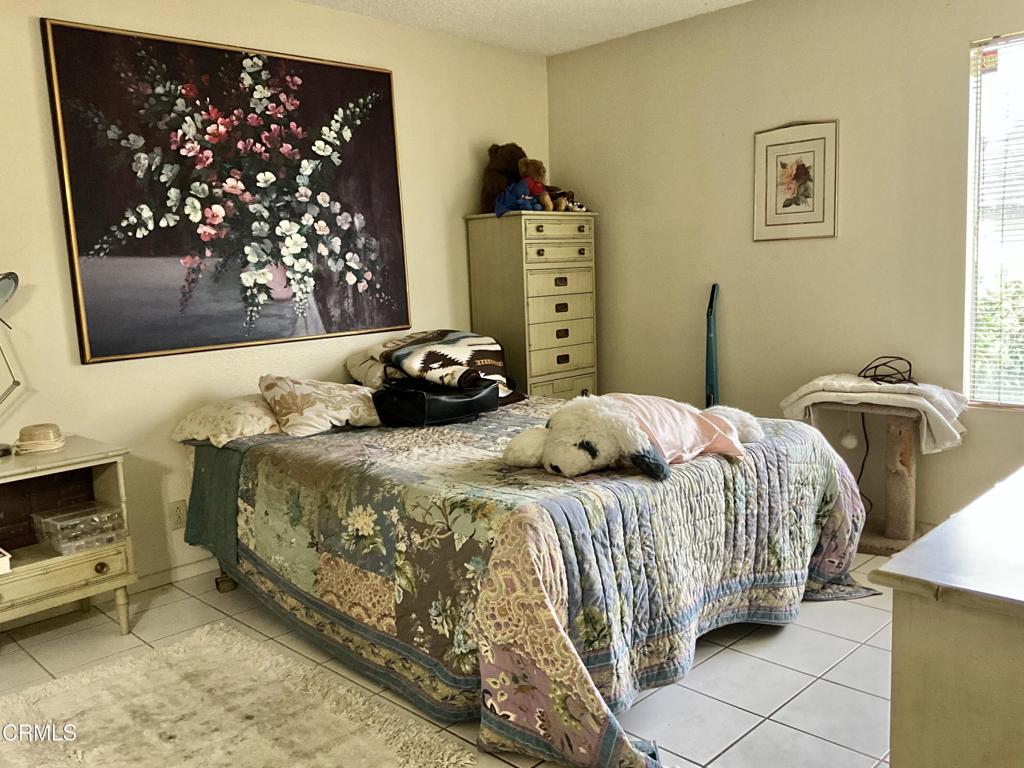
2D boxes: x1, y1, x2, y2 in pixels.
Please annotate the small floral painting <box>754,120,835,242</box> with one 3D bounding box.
[{"bbox_3d":[1.305,-0.929,3.989,0.406,0.510,0.020,5,11,44],"label":"small floral painting"}]

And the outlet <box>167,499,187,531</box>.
[{"bbox_3d":[-1.385,0.548,3.563,0.008,0.117,0.076,5,11,44],"label":"outlet"}]

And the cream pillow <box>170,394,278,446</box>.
[{"bbox_3d":[-1.098,0.132,3.591,0.310,0.160,0.560,5,11,44],"label":"cream pillow"}]

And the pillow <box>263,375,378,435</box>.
[{"bbox_3d":[-0.772,0.077,3.710,0.600,0.190,0.370,-7,9,-28],"label":"pillow"}]

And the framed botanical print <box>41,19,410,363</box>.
[{"bbox_3d":[-1.102,-0.790,3.696,0.045,1.245,1.550,5,11,44],"label":"framed botanical print"}]

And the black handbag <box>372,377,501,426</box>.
[{"bbox_3d":[-0.340,0.070,3.833,0.310,0.145,0.450,5,11,44],"label":"black handbag"}]

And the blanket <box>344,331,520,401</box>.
[{"bbox_3d":[-0.357,-0.060,4.104,0.530,0.330,0.720,5,11,44],"label":"blanket"}]

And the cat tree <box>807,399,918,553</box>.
[{"bbox_3d":[1.576,0.380,3.667,0.460,0.620,0.380,5,11,44],"label":"cat tree"}]

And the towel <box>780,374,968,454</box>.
[{"bbox_3d":[1.526,0.103,3.639,0.740,0.250,0.390,5,11,44],"label":"towel"}]

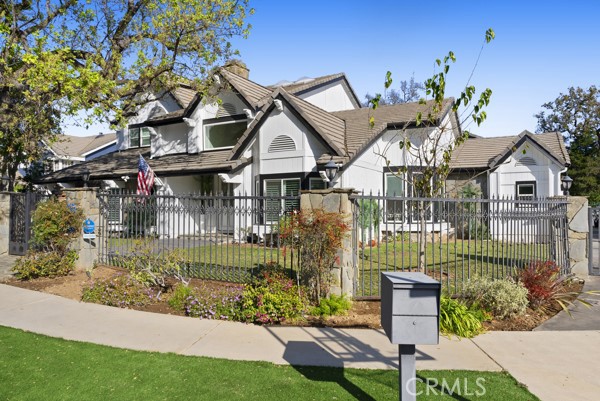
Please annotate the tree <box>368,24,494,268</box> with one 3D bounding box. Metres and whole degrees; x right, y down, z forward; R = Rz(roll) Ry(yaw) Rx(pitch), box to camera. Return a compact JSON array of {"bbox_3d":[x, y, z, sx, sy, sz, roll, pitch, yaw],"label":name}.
[{"bbox_3d":[2.942,-1.119,9.700,2.750,5.450,2.500,0,0,0],"label":"tree"}]

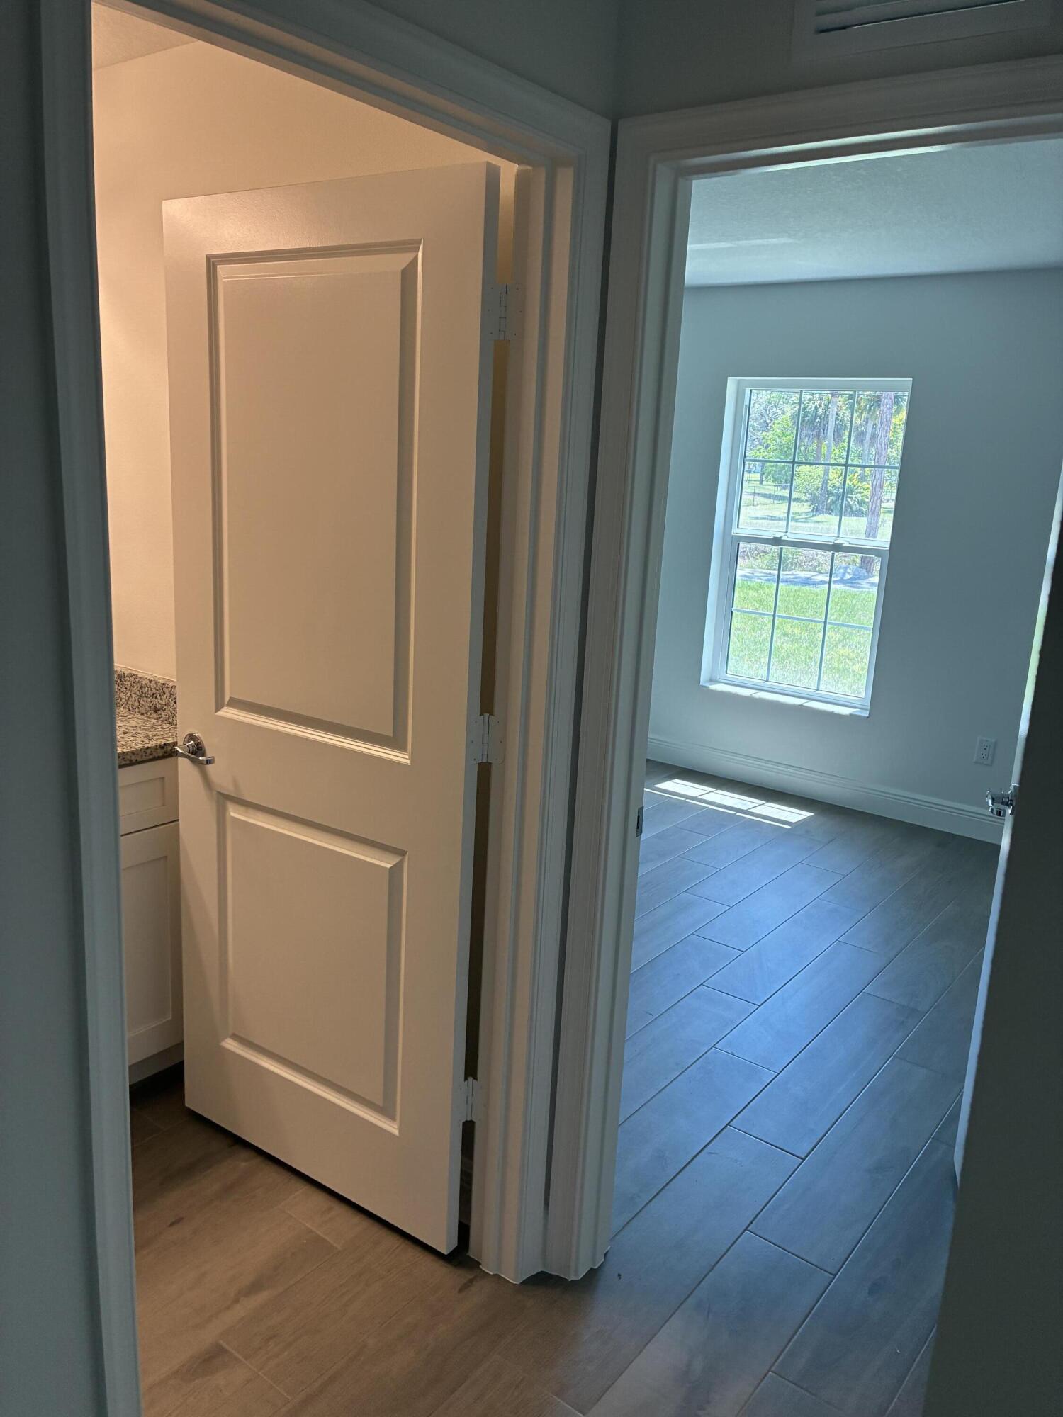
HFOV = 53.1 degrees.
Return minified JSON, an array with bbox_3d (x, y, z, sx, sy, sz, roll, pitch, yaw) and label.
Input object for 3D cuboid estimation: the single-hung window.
[{"bbox_3d":[1.313,-0.798,5.173,0.905,1.530,0.100,13,17,36],"label":"single-hung window"}]

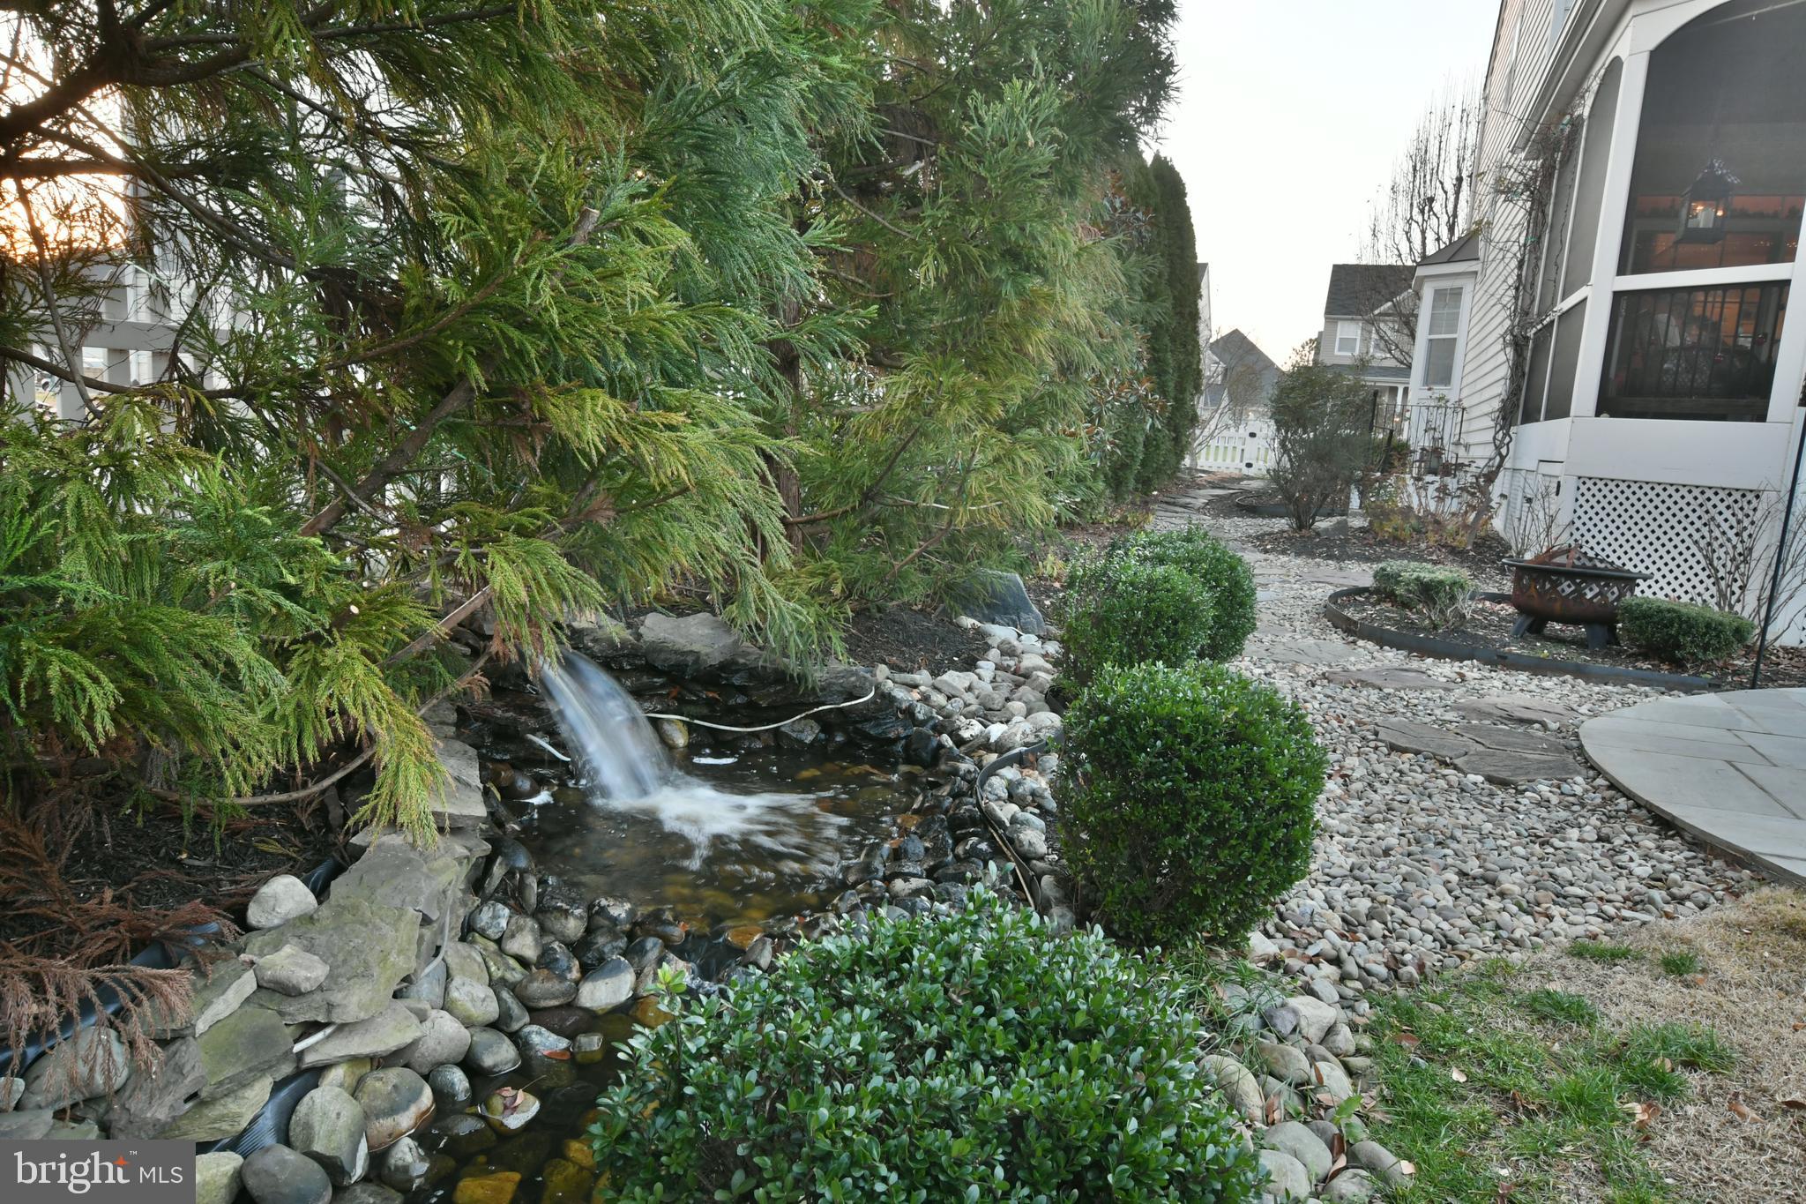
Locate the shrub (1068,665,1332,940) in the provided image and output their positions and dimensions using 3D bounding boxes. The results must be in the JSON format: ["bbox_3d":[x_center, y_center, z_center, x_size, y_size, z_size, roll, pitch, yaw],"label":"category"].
[{"bbox_3d":[0.713,0.498,3.039,0.637,0.675,0.637,4,9,0],"label":"shrub"}]

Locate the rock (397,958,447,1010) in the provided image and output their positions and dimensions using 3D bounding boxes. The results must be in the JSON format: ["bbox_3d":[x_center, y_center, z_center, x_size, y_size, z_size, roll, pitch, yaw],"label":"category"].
[{"bbox_3d":[-1.052,0.838,2.636,0.117,0.099,0.111,0,9,-20],"label":"rock"}]

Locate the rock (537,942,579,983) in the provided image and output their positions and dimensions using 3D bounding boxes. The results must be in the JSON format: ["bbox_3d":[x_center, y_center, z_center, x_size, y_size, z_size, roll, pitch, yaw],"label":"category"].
[{"bbox_3d":[-0.917,0.963,3.215,0.115,0.105,0.140,0,9,-16],"label":"rock"}]

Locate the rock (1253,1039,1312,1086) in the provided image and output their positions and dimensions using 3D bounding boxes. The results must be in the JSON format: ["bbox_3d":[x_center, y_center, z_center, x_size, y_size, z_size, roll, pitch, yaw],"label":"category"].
[{"bbox_3d":[0.757,0.917,2.398,0.127,0.073,0.093,11,11,39],"label":"rock"}]

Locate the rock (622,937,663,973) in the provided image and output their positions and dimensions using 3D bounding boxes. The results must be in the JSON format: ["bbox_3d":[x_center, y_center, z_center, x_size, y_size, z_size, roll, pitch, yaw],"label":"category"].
[{"bbox_3d":[-0.718,0.991,3.347,0.116,0.109,0.146,0,9,-12],"label":"rock"}]

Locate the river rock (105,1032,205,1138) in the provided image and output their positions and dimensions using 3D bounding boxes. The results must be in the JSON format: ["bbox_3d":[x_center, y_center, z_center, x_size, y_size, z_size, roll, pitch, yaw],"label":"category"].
[{"bbox_3d":[-1.262,0.816,2.029,0.171,0.129,0.157,0,9,-20],"label":"river rock"}]

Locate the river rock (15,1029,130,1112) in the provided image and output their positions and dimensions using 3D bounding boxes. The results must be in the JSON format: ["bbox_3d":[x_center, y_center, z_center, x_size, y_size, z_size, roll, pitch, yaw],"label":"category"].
[{"bbox_3d":[-1.396,0.787,2.032,0.160,0.105,0.123,-2,11,-35],"label":"river rock"}]

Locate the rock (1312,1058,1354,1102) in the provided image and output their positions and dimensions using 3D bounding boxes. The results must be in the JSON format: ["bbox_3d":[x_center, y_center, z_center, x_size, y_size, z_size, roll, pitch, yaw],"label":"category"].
[{"bbox_3d":[0.904,1.010,2.525,0.090,0.086,0.115,5,9,22],"label":"rock"}]

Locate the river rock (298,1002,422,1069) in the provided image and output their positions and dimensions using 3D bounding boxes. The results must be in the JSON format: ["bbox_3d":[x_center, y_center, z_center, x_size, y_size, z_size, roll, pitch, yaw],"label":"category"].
[{"bbox_3d":[-1.042,0.830,2.313,0.235,0.059,0.197,-1,10,-30],"label":"river rock"}]

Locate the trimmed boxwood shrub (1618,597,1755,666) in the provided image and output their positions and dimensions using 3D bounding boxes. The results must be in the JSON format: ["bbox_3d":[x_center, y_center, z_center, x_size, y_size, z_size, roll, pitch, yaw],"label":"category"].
[{"bbox_3d":[4.924,0.184,7.590,0.730,0.330,0.620,4,9,0],"label":"trimmed boxwood shrub"}]

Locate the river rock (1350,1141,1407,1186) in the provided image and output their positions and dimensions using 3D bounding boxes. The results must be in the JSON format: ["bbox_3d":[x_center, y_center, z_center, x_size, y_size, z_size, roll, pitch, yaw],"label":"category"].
[{"bbox_3d":[0.833,0.977,2.099,0.076,0.057,0.113,-1,10,-28],"label":"river rock"}]

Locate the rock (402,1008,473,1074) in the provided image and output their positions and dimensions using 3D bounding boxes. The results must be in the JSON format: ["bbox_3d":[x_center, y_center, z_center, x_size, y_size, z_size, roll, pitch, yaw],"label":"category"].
[{"bbox_3d":[-1.043,0.979,2.676,0.161,0.131,0.175,-1,9,-22],"label":"rock"}]

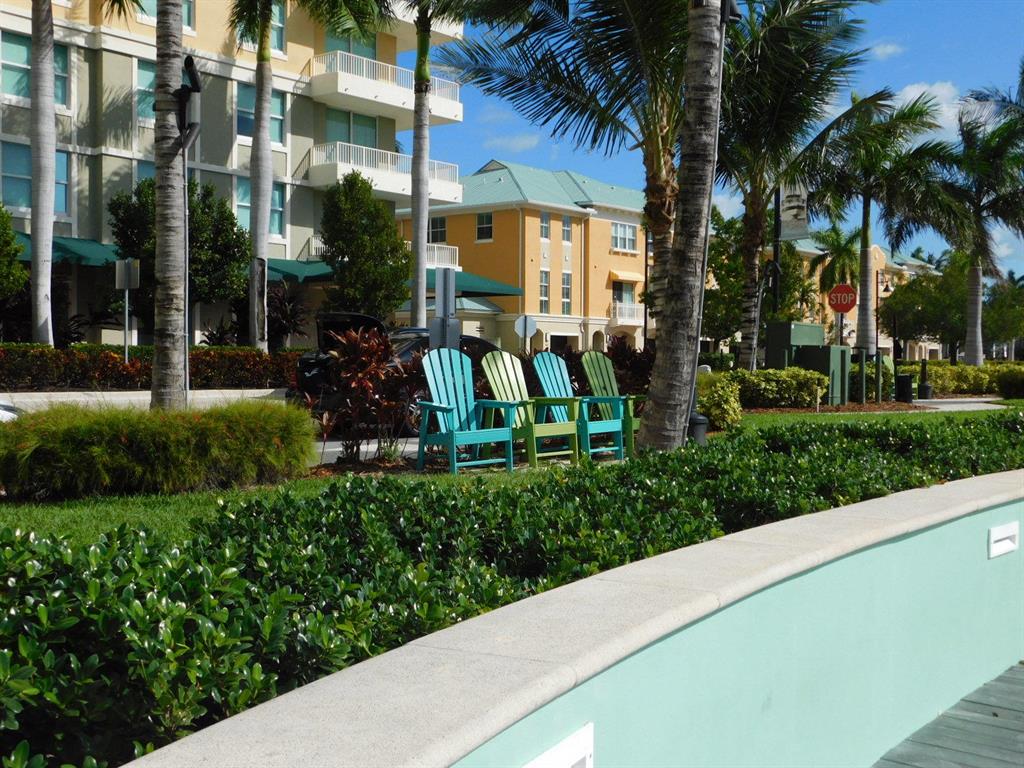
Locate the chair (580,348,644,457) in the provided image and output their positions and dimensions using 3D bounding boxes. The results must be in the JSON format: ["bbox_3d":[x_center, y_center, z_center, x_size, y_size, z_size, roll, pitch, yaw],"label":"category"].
[{"bbox_3d":[1.075,0.180,11.571,0.809,1.036,0.692,0,1,45],"label":"chair"}]

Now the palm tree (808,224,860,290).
[{"bbox_3d":[15.866,-3.912,57.954,2.800,8.100,2.800,0,1,0],"label":"palm tree"}]

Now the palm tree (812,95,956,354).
[{"bbox_3d":[9.769,-3.526,30.956,3.600,7.900,3.600,0,1,0],"label":"palm tree"}]

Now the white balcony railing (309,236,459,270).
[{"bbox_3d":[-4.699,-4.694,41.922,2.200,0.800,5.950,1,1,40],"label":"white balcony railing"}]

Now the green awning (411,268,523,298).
[{"bbox_3d":[-2.375,-3.763,42.396,2.900,1.000,5.100,1,1,40],"label":"green awning"}]

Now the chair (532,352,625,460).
[{"bbox_3d":[0.600,0.200,11.144,0.809,1.036,0.692,0,1,42],"label":"chair"}]

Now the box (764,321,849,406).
[{"bbox_3d":[6.565,-0.438,25.758,1.450,1.760,1.600,1,1,40],"label":"box"}]

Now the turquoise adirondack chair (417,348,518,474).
[{"bbox_3d":[-0.396,0.226,9.803,0.692,1.036,0.809,-1,1,-28],"label":"turquoise adirondack chair"}]

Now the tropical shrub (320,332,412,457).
[{"bbox_3d":[-1.412,0.081,11.402,0.920,1.270,0.850,0,1,0],"label":"tropical shrub"}]

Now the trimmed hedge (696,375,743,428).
[{"bbox_3d":[2.812,0.236,16.204,0.720,0.820,0.720,0,1,0],"label":"trimmed hedge"}]

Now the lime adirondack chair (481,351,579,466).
[{"bbox_3d":[0.134,0.202,10.454,0.692,1.036,0.809,-2,1,-44],"label":"lime adirondack chair"}]

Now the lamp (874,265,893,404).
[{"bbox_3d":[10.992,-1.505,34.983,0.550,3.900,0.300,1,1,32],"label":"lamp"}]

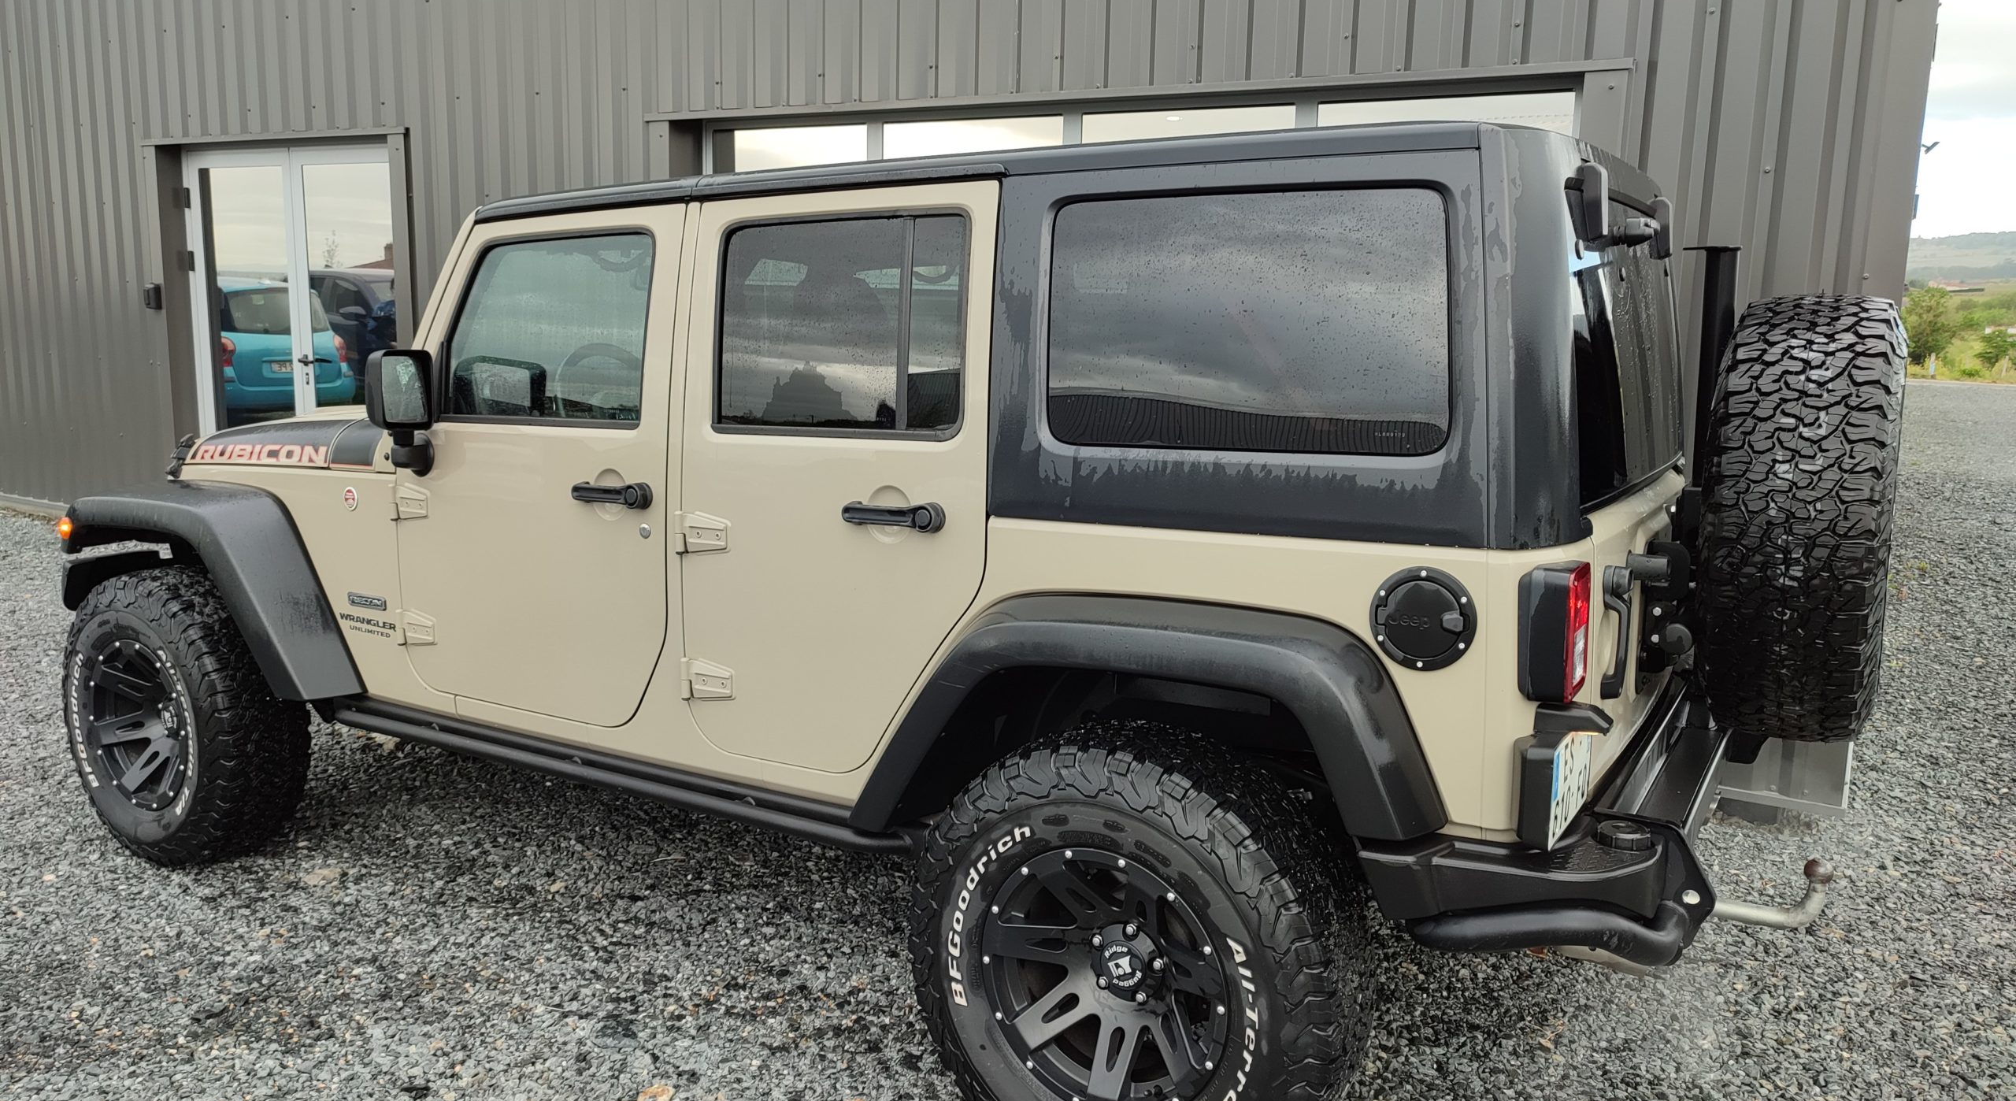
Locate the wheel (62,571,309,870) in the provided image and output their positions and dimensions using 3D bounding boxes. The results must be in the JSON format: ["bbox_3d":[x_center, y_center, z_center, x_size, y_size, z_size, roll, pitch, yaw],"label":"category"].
[{"bbox_3d":[-2.301,0.461,4.066,0.815,0.815,0.280,6,10,31],"label":"wheel"}]

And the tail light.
[{"bbox_3d":[0.839,0.119,2.231,0.085,0.200,0.165,6,10,31],"label":"tail light"}]

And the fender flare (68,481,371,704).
[{"bbox_3d":[-2.123,0.076,3.964,1.200,0.480,0.300,6,10,31],"label":"fender flare"}]

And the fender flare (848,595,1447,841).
[{"bbox_3d":[0.174,0.336,2.490,1.120,0.510,0.135,6,10,31],"label":"fender flare"}]

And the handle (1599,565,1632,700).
[{"bbox_3d":[0.997,0.137,2.402,0.060,0.215,0.050,6,10,31],"label":"handle"}]

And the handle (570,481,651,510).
[{"bbox_3d":[-0.853,-0.118,3.103,0.205,0.065,0.060,6,10,31],"label":"handle"}]

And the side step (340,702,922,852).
[{"bbox_3d":[-0.925,0.481,3.217,1.660,0.090,0.160,6,10,31],"label":"side step"}]

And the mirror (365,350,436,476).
[{"bbox_3d":[-1.405,-0.317,3.349,0.130,0.285,0.175,6,10,31],"label":"mirror"}]

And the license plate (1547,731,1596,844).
[{"bbox_3d":[0.906,0.371,2.336,0.015,0.155,0.305,6,10,31],"label":"license plate"}]

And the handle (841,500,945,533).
[{"bbox_3d":[-0.220,-0.058,2.724,0.205,0.065,0.060,6,10,31],"label":"handle"}]

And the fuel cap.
[{"bbox_3d":[0.635,0.108,2.245,0.162,0.163,0.025,6,10,31],"label":"fuel cap"}]

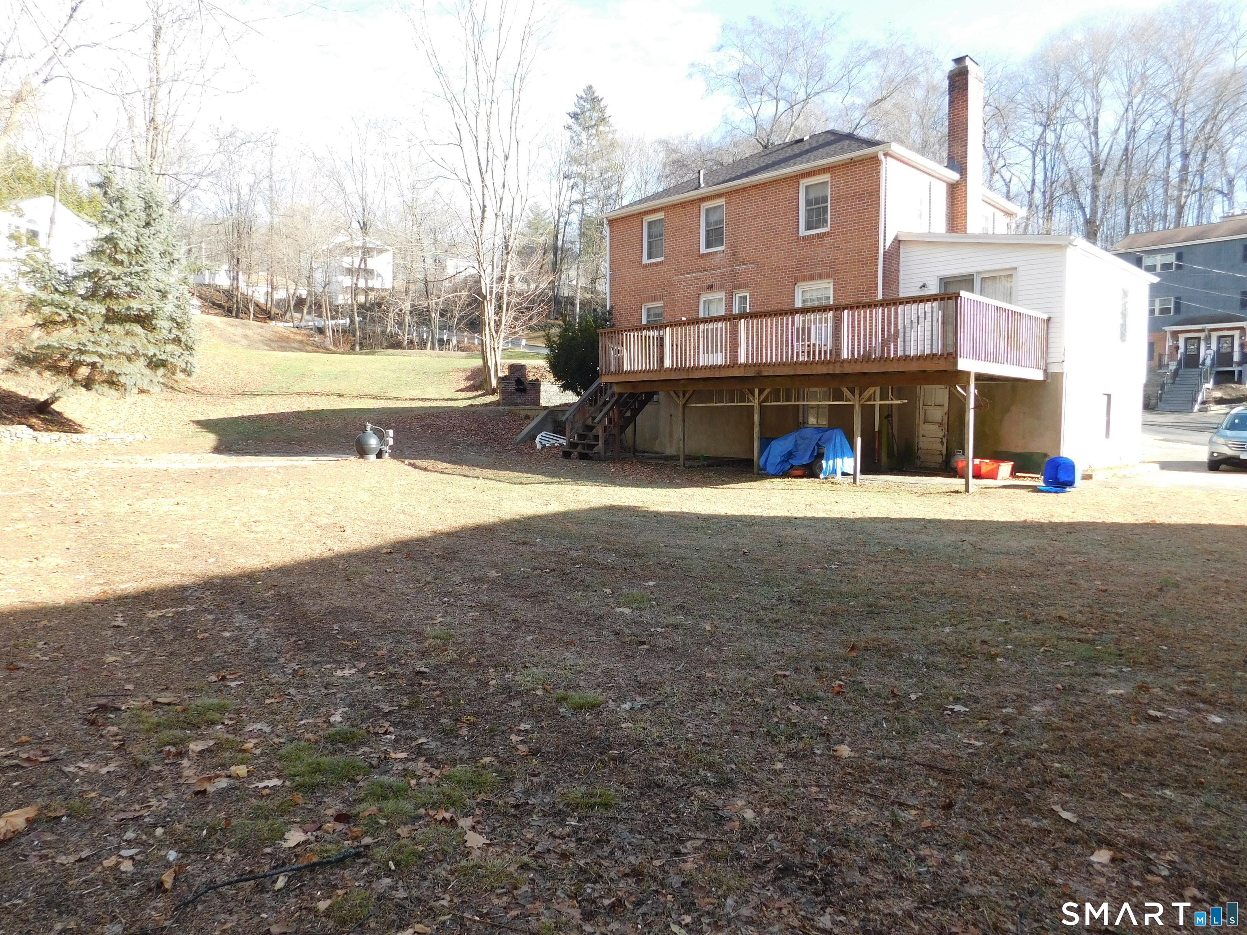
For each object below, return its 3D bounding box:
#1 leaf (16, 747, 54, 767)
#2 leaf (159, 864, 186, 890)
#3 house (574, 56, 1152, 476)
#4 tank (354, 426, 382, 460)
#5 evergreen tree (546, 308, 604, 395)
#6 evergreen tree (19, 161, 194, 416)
[{"bbox_3d":[-2.475,1.222,3.488,0.150,0.040,0.120,0,3,-3],"label":"leaf"},{"bbox_3d":[-1.434,1.304,2.643,0.070,0.040,0.100,3,4,37],"label":"leaf"},{"bbox_3d":[5.615,-5.064,22.146,12.830,9.950,11.720,4,4,45],"label":"house"},{"bbox_3d":[-6.197,-0.603,20.100,0.620,0.850,0.620,0,3,0],"label":"tank"},{"bbox_3d":[-1.204,-3.301,24.100,2.000,2.700,2.000,0,3,0],"label":"evergreen tree"},{"bbox_3d":[-19.373,-6.652,31.000,6.600,9.000,6.500,0,3,0],"label":"evergreen tree"}]

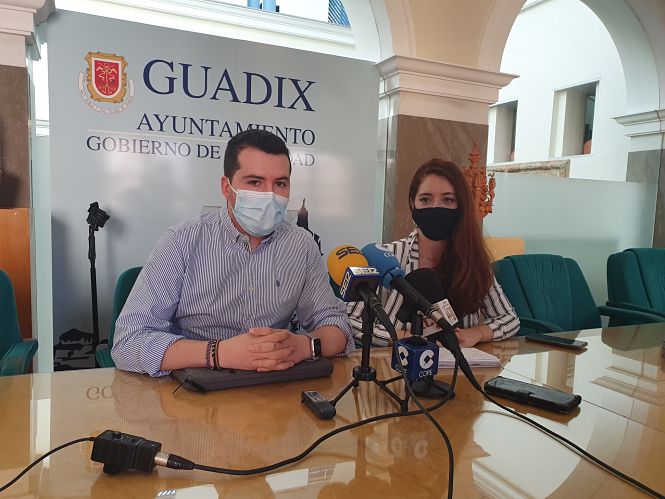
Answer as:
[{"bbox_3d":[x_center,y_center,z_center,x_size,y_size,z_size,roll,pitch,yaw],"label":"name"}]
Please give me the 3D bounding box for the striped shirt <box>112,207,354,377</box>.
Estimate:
[{"bbox_3d":[-0.236,0.162,1.225,0.570,0.520,0.360,0,6,-18],"label":"striped shirt"}]

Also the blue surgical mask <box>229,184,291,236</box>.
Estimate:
[{"bbox_3d":[-0.168,-0.087,1.150,0.145,0.115,0.100,-1,6,-25],"label":"blue surgical mask"}]

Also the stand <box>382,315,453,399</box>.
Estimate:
[{"bbox_3d":[0.172,0.205,1.015,0.135,0.160,0.120,0,6,-18],"label":"stand"}]

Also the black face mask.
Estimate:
[{"bbox_3d":[0.281,-0.070,1.350,0.130,0.100,0.085,3,6,8],"label":"black face mask"}]

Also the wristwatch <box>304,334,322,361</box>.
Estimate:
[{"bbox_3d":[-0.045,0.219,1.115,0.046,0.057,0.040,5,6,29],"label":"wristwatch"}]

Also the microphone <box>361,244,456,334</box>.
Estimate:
[{"bbox_3d":[0.143,0.076,0.990,0.085,0.085,0.275,-2,32,-35],"label":"microphone"}]

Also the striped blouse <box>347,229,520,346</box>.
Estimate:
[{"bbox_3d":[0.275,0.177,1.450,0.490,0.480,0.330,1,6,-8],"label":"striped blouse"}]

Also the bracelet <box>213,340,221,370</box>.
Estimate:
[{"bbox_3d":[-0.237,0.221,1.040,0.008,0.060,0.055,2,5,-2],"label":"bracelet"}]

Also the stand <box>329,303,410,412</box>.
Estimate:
[{"bbox_3d":[0.071,0.194,0.950,0.140,0.190,0.125,0,6,-18],"label":"stand"}]

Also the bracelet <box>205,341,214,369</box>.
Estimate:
[{"bbox_3d":[-0.255,0.221,1.040,0.010,0.060,0.055,2,5,-2],"label":"bracelet"}]

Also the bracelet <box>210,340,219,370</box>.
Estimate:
[{"bbox_3d":[-0.244,0.221,1.040,0.009,0.060,0.055,2,5,-2],"label":"bracelet"}]

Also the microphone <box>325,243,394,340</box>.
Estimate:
[{"bbox_3d":[0.058,0.081,0.955,0.085,0.085,0.260,0,30,-23],"label":"microphone"}]

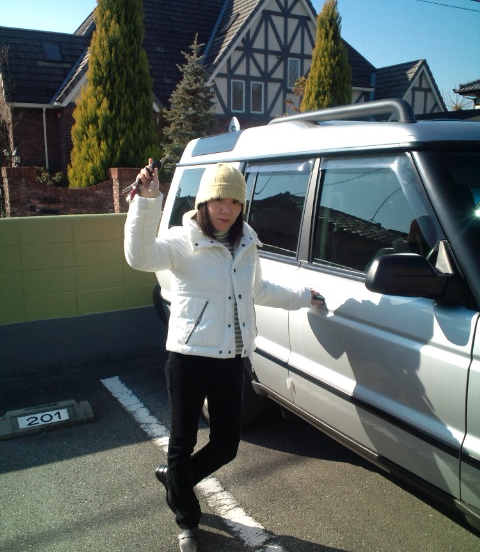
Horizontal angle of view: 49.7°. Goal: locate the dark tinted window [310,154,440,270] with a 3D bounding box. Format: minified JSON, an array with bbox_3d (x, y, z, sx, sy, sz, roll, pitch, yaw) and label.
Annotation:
[{"bbox_3d":[0.511,-0.232,2.018,0.060,0.460,0.670,1,8,-31],"label":"dark tinted window"}]

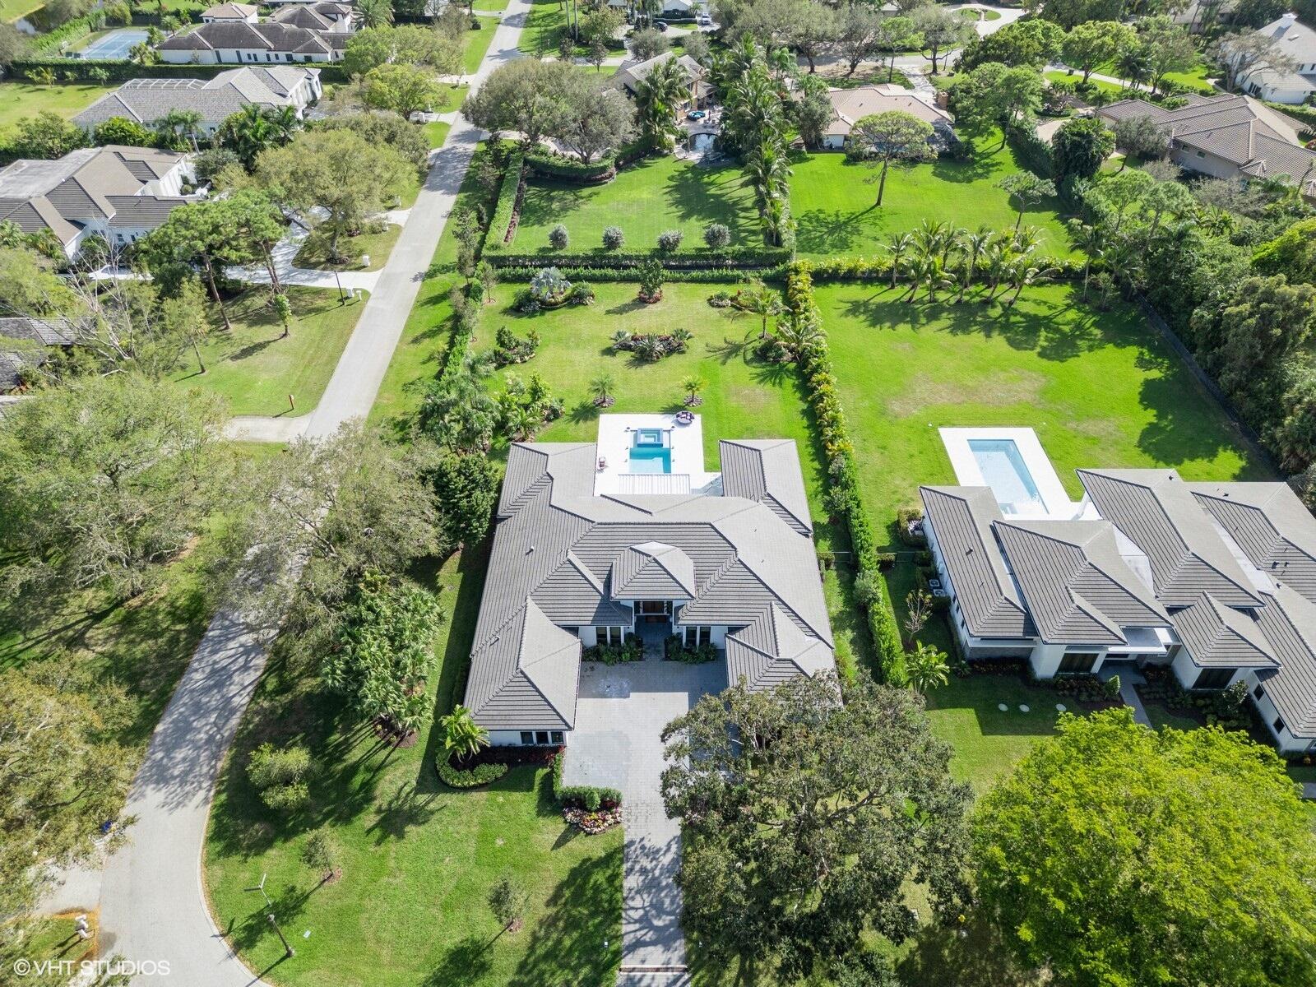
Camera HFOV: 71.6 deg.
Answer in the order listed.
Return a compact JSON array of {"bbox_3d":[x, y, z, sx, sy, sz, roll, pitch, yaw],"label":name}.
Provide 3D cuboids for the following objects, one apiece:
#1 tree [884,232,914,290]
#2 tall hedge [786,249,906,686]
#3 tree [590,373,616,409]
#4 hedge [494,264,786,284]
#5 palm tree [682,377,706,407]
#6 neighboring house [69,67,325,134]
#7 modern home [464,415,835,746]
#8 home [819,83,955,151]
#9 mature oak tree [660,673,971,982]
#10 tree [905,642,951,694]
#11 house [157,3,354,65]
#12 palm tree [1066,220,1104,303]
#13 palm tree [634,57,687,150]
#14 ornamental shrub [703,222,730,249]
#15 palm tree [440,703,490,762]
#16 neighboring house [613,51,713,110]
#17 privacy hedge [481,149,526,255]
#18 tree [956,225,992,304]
[{"bbox_3d":[31.265,-30.125,119.206,3.833,7.060,3.833,0,41,0],"label":"tree"},{"bbox_3d":[18.356,-7.456,96.817,2.622,2.219,69.892,0,41,0],"label":"tall hedge"},{"bbox_3d":[-6.051,-11.400,100.739,2.723,3.026,2.723,0,41,0],"label":"tree"},{"bbox_3d":[-2.421,-29.375,122.263,39.132,1.916,1.513,0,41,0],"label":"hedge"},{"bbox_3d":[3.900,-11.440,101.480,2.500,3.000,2.500,0,41,0],"label":"palm tree"},{"bbox_3d":[-86.000,-74.840,171.730,38.500,7.500,24.500,0,41,0],"label":"neighboring house"},{"bbox_3d":[-0.303,4.073,79.712,28.239,7.261,37.619,0,41,0],"label":"modern home"},{"bbox_3d":[40.800,-71.010,168.430,25.500,6.000,26.500,0,41,0],"label":"home"},{"bbox_3d":[9.700,20.570,57.660,18.700,11.600,18.300,0,41,0],"label":"mature oak tree"},{"bbox_3d":[20.900,13.970,70.710,3.500,4.600,3.500,0,41,0],"label":"tree"},{"bbox_3d":[-88.000,-106.470,208.500,43.000,7.500,30.000,0,41,0],"label":"house"},{"bbox_3d":[55.000,-28.940,116.770,4.800,9.600,4.800,0,41,0],"label":"palm tree"},{"bbox_3d":[0.403,-65.879,155.878,8.068,12.909,8.068,0,41,0],"label":"palm tree"},{"bbox_3d":[8.421,-36.535,129.269,3.631,3.530,3.631,0,41,0],"label":"ornamental shrub"},{"bbox_3d":[-14.120,18.051,65.938,3.631,4.236,3.631,0,41,0],"label":"palm tree"},{"bbox_3d":[0.504,-76.776,171.796,14.120,8.472,16.137,27,48,27],"label":"neighboring house"},{"bbox_3d":[-23.400,-45.520,141.950,2.600,1.900,37.000,-1,41,-1],"label":"privacy hedge"},{"bbox_3d":[40.200,-29.530,117.450,4.300,9.600,4.300,0,41,0],"label":"tree"}]

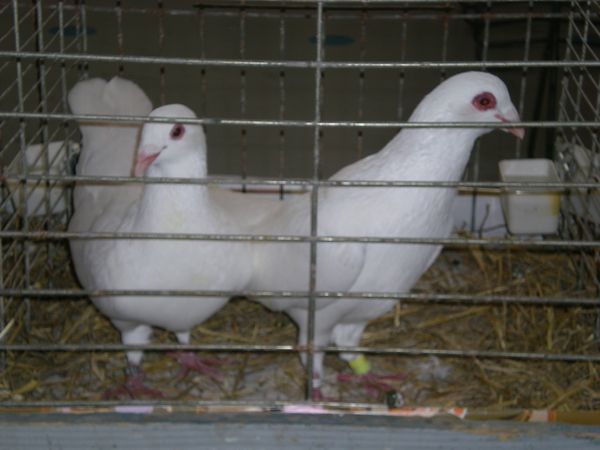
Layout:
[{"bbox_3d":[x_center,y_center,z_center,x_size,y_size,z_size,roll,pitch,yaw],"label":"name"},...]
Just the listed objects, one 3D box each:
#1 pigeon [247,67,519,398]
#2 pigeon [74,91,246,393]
[{"bbox_3d":[0.038,0.005,1.193,0.280,0.248,0.125,6,16,17],"label":"pigeon"},{"bbox_3d":[-0.123,0.002,1.232,0.125,0.228,0.195,-5,16,-21],"label":"pigeon"}]

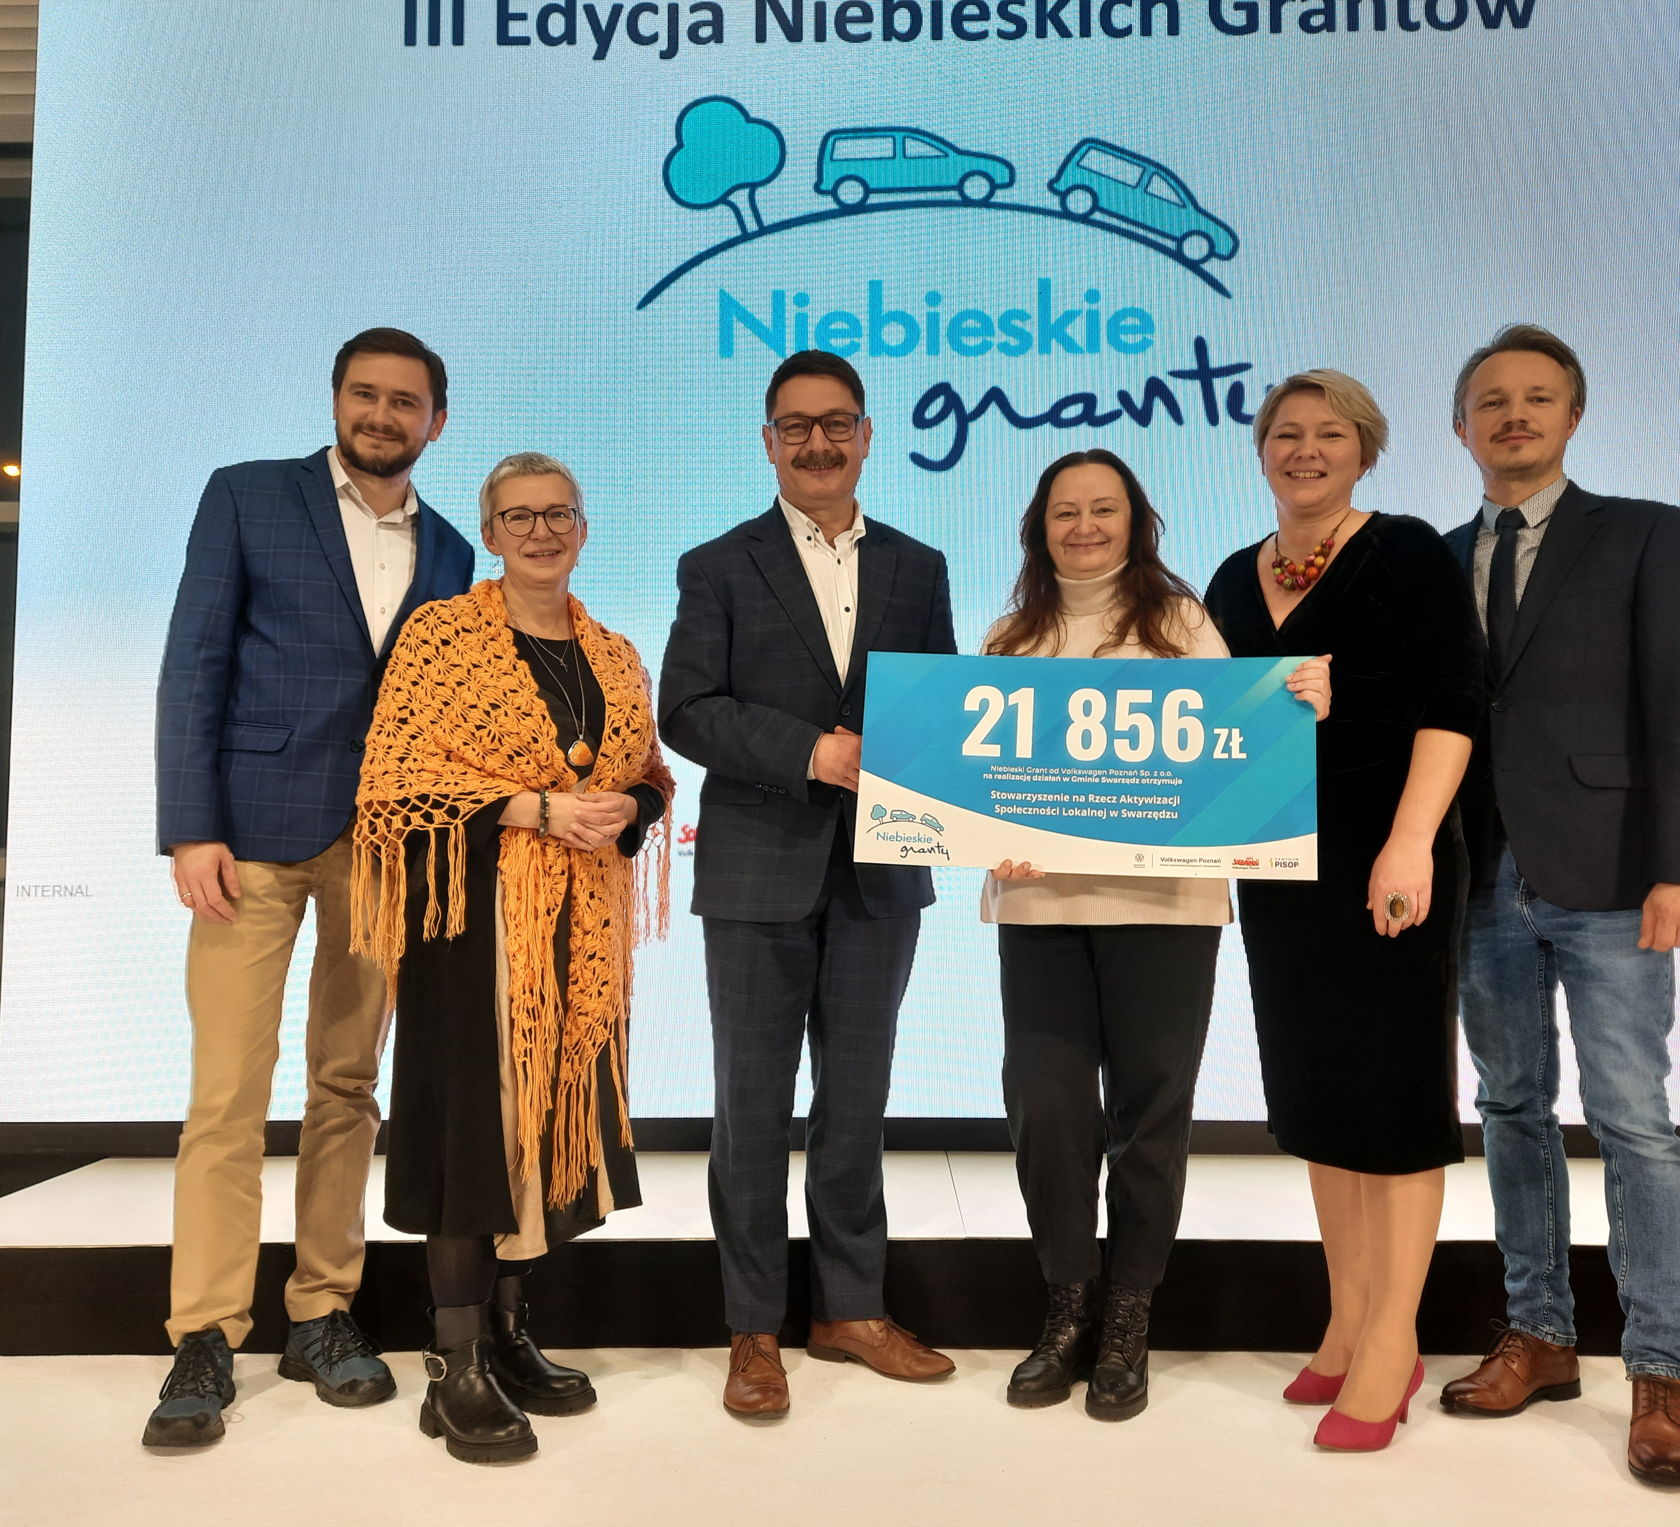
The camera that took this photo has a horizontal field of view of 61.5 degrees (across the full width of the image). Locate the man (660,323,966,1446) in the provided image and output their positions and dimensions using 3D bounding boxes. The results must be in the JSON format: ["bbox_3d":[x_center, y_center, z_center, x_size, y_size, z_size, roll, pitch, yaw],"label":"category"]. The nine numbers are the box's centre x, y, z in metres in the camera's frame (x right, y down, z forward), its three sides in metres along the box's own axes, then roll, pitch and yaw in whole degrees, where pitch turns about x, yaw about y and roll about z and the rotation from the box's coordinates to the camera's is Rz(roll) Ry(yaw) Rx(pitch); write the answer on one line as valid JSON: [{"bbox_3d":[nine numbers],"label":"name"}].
[{"bbox_3d":[-0.046,0.162,2.470,0.550,1.808,0.420,1,-4,-19],"label":"man"}]

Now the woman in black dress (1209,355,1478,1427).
[{"bbox_3d":[0.833,0.197,2.327,0.500,1.719,0.410,-4,-5,43],"label":"woman in black dress"}]

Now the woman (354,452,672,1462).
[{"bbox_3d":[-0.538,0.266,2.303,0.510,1.576,0.420,3,-5,-40],"label":"woman"}]

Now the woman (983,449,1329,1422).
[{"bbox_3d":[0.516,0.258,2.404,0.540,1.606,0.430,-1,-4,12],"label":"woman"}]

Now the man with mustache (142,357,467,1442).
[{"bbox_3d":[-0.885,0.153,2.371,0.560,1.812,0.410,3,-5,-37],"label":"man with mustache"}]

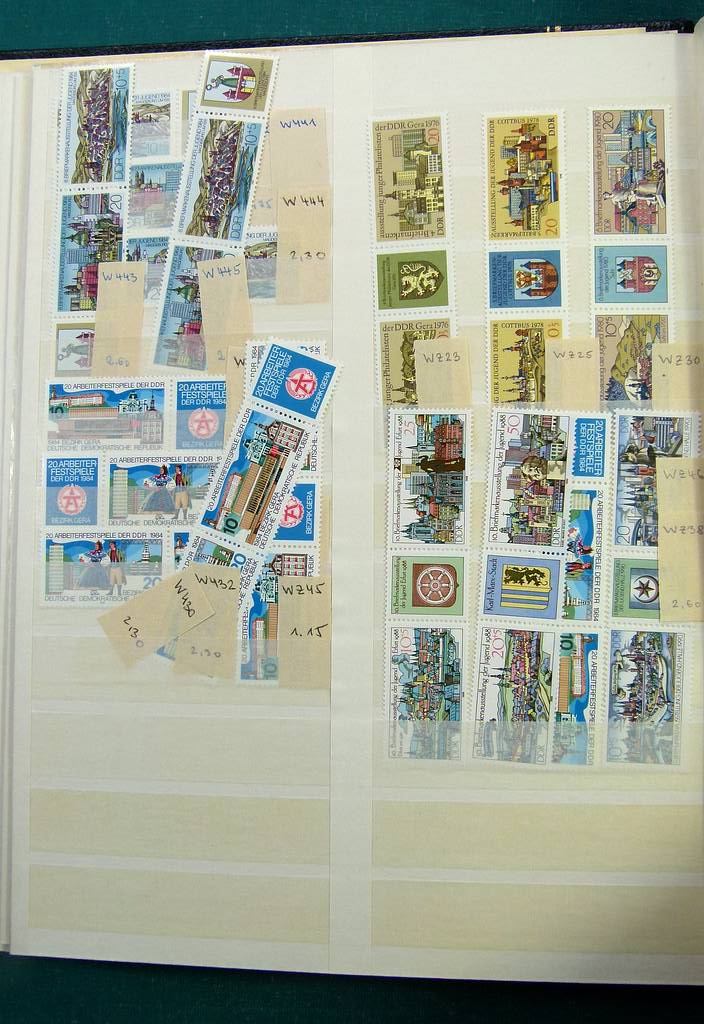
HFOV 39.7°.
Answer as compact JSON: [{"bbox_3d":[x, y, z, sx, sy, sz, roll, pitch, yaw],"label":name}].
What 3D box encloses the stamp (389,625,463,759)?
[{"bbox_3d":[0.022,0.055,0.296,0.024,0.001,0.042,0,86,5],"label":"stamp"}]

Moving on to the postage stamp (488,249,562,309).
[{"bbox_3d":[0.054,-0.072,0.303,0.024,0.001,0.019,0,86,4],"label":"postage stamp"}]

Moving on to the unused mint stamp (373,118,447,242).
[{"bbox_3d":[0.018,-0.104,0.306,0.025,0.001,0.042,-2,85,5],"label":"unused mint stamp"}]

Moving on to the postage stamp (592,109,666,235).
[{"bbox_3d":[0.087,-0.106,0.305,0.025,0.001,0.042,0,86,3],"label":"postage stamp"}]

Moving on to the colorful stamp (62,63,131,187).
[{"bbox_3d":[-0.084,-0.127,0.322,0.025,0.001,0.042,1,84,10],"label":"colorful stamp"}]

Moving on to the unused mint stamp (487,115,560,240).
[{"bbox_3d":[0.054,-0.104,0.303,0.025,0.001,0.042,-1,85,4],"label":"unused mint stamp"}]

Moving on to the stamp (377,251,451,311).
[{"bbox_3d":[0.019,-0.072,0.305,0.024,0.001,0.019,-1,86,5],"label":"stamp"}]

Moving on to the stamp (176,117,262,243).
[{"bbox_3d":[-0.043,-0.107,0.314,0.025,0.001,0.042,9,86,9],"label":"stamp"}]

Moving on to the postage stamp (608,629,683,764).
[{"bbox_3d":[0.088,0.055,0.292,0.024,0.001,0.042,1,86,4],"label":"postage stamp"}]

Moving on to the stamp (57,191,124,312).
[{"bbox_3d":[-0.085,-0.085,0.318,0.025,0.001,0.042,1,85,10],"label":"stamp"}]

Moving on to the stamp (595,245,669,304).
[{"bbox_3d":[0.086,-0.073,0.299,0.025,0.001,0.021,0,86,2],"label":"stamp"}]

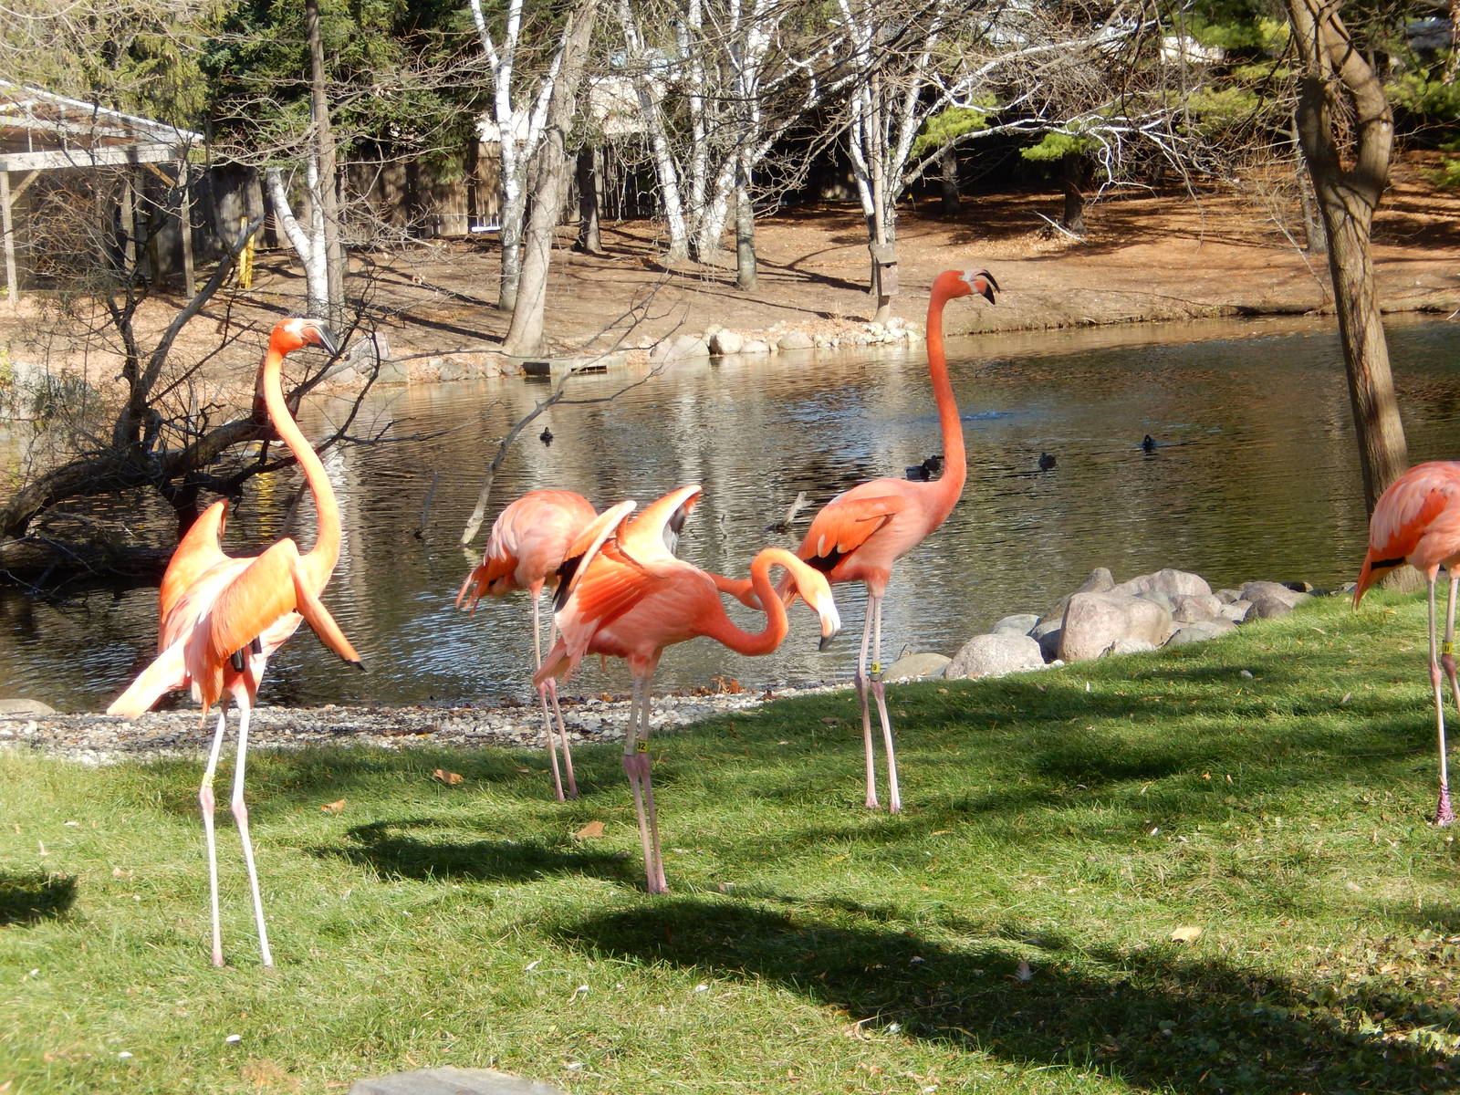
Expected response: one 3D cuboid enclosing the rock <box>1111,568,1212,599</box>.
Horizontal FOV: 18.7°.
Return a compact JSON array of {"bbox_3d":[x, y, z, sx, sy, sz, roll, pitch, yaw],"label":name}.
[{"bbox_3d":[1.702,0.169,17.500,0.390,0.190,0.300,-4,4,0],"label":"rock"}]

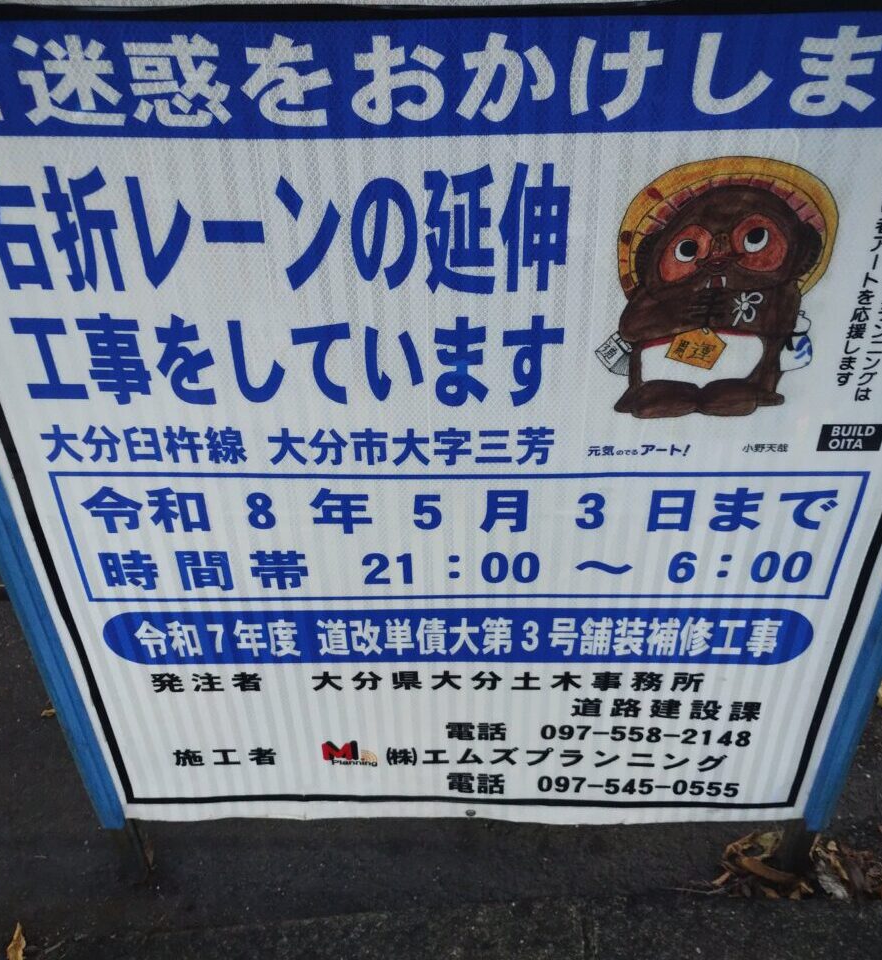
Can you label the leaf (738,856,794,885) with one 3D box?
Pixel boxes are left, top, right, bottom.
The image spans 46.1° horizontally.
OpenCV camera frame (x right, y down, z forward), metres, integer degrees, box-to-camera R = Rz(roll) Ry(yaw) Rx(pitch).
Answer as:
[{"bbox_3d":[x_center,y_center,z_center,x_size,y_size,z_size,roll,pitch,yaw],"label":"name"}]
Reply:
[{"bbox_3d":[0.507,0.603,1.607,0.086,0.025,0.025,15,42,20],"label":"leaf"}]

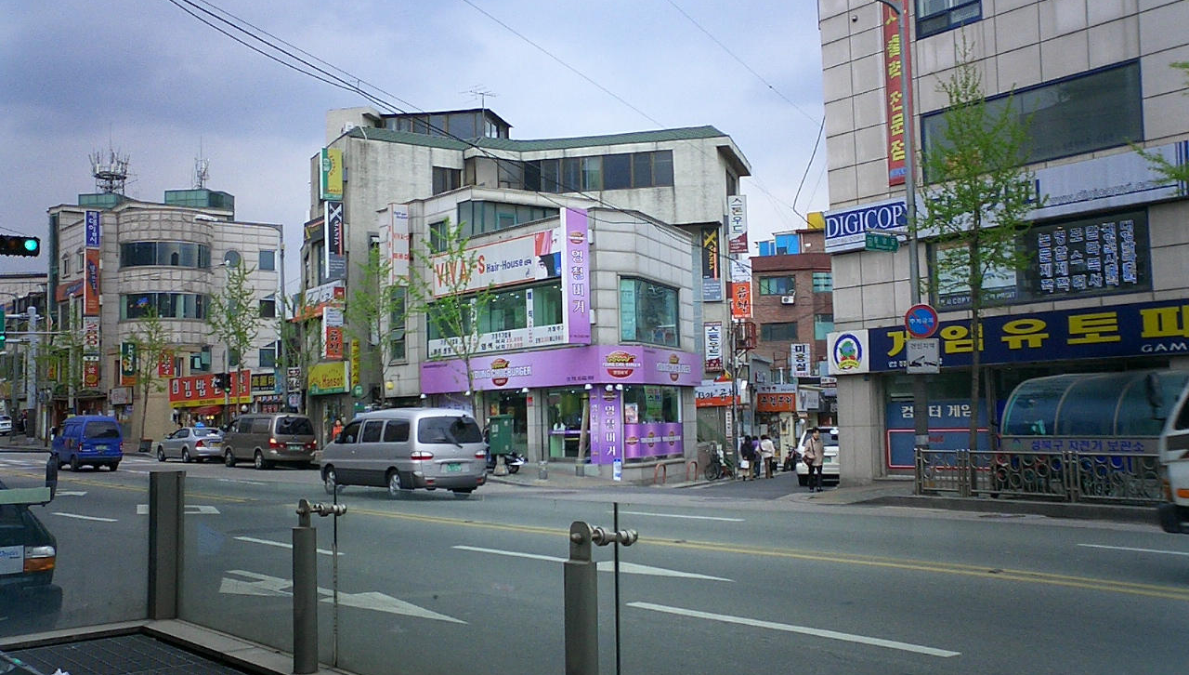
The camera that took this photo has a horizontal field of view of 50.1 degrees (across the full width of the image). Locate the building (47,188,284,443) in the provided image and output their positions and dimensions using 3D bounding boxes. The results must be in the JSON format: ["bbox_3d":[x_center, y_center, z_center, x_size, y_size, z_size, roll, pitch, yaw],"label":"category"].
[{"bbox_3d":[-26.990,-1.148,80.686,12.000,15.500,9.500,2,-5,-37],"label":"building"}]

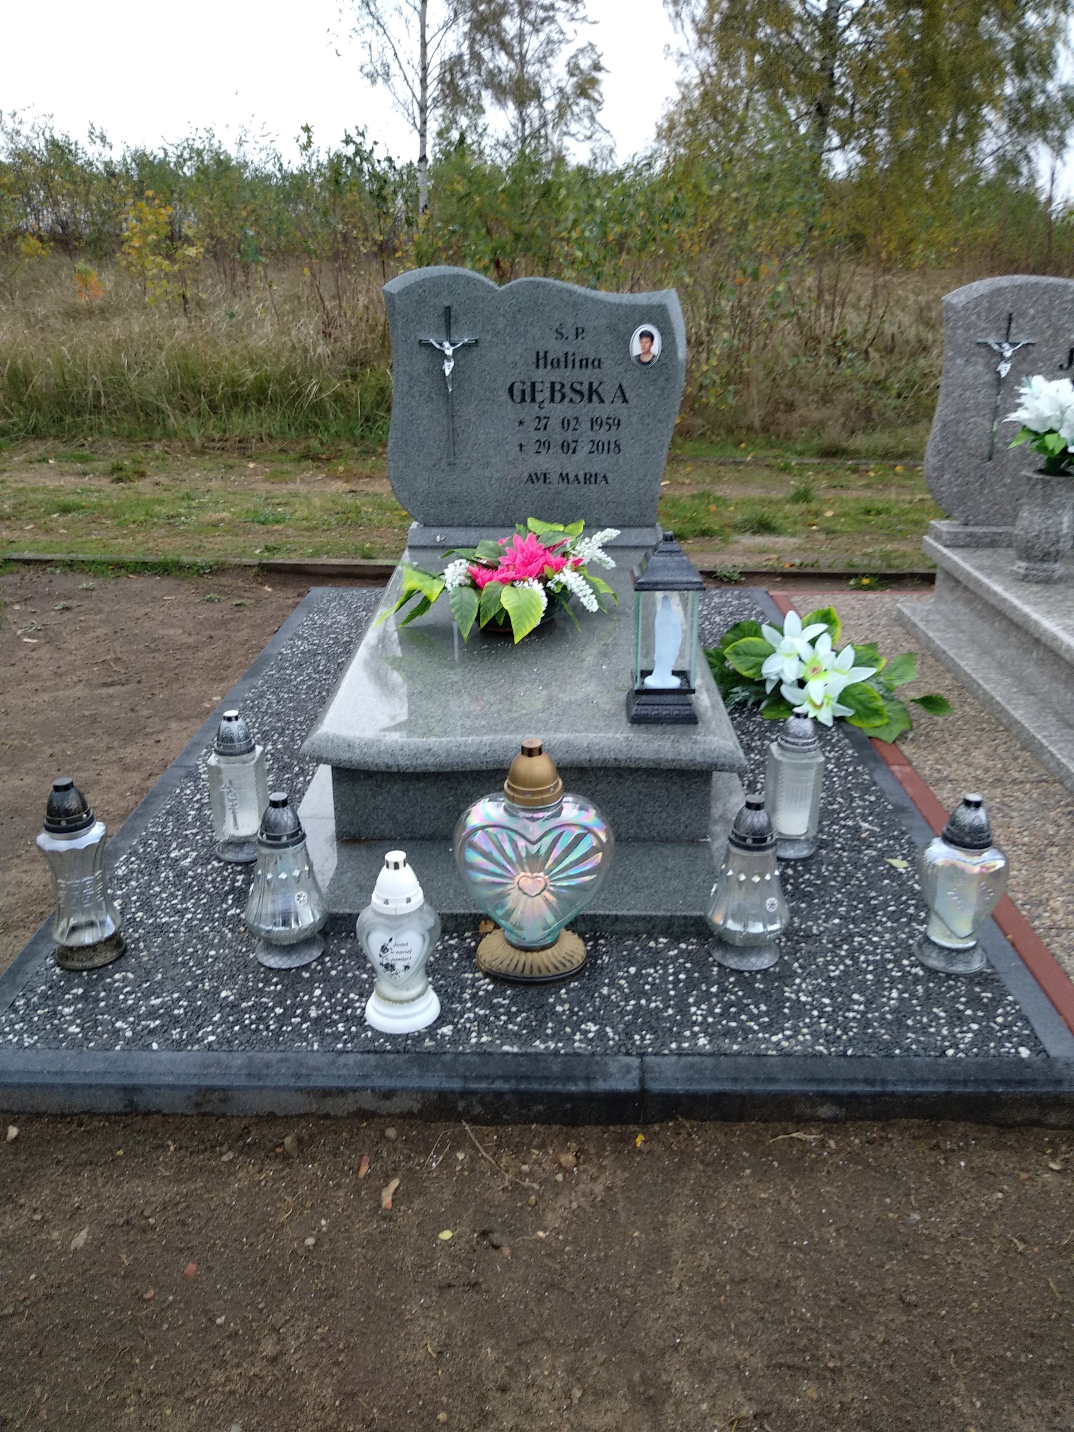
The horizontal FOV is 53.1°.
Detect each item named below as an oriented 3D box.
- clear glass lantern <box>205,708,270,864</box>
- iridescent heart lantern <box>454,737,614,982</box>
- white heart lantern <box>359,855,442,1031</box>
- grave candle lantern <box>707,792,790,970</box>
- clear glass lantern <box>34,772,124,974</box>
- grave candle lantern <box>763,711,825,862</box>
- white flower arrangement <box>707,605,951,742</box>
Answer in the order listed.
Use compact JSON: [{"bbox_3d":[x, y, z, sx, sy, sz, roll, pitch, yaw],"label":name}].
[{"bbox_3d":[-0.571,0.131,2.045,0.100,0.288,0.094,-1,22,-3],"label":"clear glass lantern"},{"bbox_3d":[-0.006,0.218,1.707,0.252,0.376,0.158,0,22,0],"label":"iridescent heart lantern"},{"bbox_3d":[-0.203,0.324,1.589,0.122,0.266,0.114,-1,22,-4],"label":"white heart lantern"},{"bbox_3d":[0.343,0.260,1.735,0.132,0.278,0.130,0,22,0],"label":"grave candle lantern"},{"bbox_3d":[-0.736,0.246,1.729,0.113,0.308,0.112,0,22,0],"label":"clear glass lantern"},{"bbox_3d":[0.496,0.126,2.058,0.096,0.288,0.092,0,22,0],"label":"grave candle lantern"},{"bbox_3d":[0.734,-0.116,2.752,0.570,0.225,0.430,0,22,0],"label":"white flower arrangement"}]

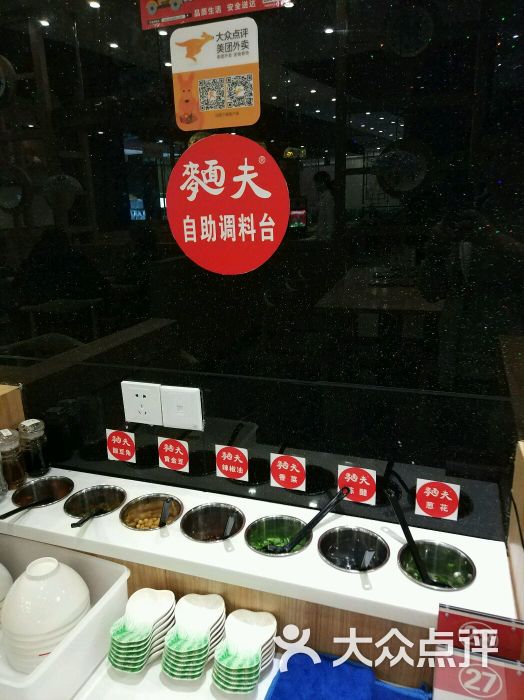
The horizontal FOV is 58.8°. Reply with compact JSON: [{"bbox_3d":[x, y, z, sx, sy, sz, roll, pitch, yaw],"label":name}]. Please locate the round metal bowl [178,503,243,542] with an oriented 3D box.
[{"bbox_3d":[-0.089,0.353,0.870,0.119,0.075,0.119,-1,14,0],"label":"round metal bowl"}]

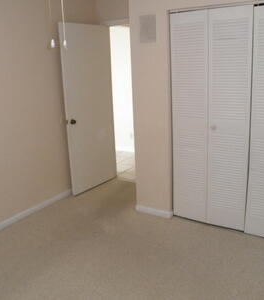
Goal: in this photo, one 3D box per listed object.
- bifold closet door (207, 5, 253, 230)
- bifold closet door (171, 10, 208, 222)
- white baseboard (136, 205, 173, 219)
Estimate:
[{"bbox_3d":[0.872,-0.219,2.929,0.373,2.000,0.033,6,16,31],"label":"bifold closet door"},{"bbox_3d":[0.562,-0.260,3.127,0.366,2.000,0.033,6,16,31],"label":"bifold closet door"},{"bbox_3d":[0.239,0.668,3.493,0.430,0.080,0.020,6,16,31],"label":"white baseboard"}]

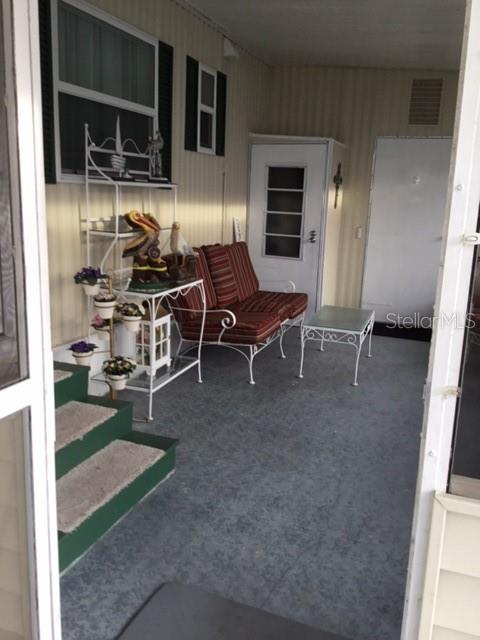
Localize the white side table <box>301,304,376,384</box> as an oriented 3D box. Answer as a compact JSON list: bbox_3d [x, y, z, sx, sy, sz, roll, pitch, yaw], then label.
[{"bbox_3d":[0.863,0.197,4.969,0.472,0.425,0.924,7,14,21],"label":"white side table"}]

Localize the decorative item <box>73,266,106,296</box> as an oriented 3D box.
[{"bbox_3d":[-0.904,-0.226,3.466,0.189,0.171,0.189,2,12,0],"label":"decorative item"}]

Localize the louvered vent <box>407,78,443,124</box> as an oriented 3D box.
[{"bbox_3d":[1.966,-2.301,6.049,0.305,0.454,0.025,7,14,21],"label":"louvered vent"}]

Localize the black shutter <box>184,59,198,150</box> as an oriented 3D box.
[{"bbox_3d":[-0.406,-1.844,4.939,0.030,0.752,0.230,7,14,21],"label":"black shutter"}]

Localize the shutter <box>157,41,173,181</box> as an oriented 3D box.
[{"bbox_3d":[-0.551,-1.529,4.351,0.028,1.046,0.220,7,13,20],"label":"shutter"}]

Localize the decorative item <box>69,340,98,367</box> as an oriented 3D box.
[{"bbox_3d":[-0.961,0.215,3.518,0.189,0.160,0.189,7,13,20],"label":"decorative item"}]

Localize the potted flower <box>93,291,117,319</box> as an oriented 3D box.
[{"bbox_3d":[-0.776,-0.089,3.308,0.128,0.143,0.128,2,13,-1],"label":"potted flower"}]

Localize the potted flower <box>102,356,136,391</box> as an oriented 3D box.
[{"bbox_3d":[-0.712,0.316,3.385,0.194,0.173,0.194,2,13,-1],"label":"potted flower"}]

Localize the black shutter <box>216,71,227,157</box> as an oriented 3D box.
[{"bbox_3d":[-0.164,-1.895,5.292,0.028,0.723,0.239,7,13,20],"label":"black shutter"}]

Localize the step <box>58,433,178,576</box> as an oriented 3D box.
[{"bbox_3d":[-0.623,0.771,2.502,0.270,0.163,1.036,7,13,20],"label":"step"}]

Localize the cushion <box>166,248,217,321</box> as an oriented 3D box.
[{"bbox_3d":[-0.415,-0.302,4.822,0.112,0.544,0.544,-8,8,24],"label":"cushion"}]

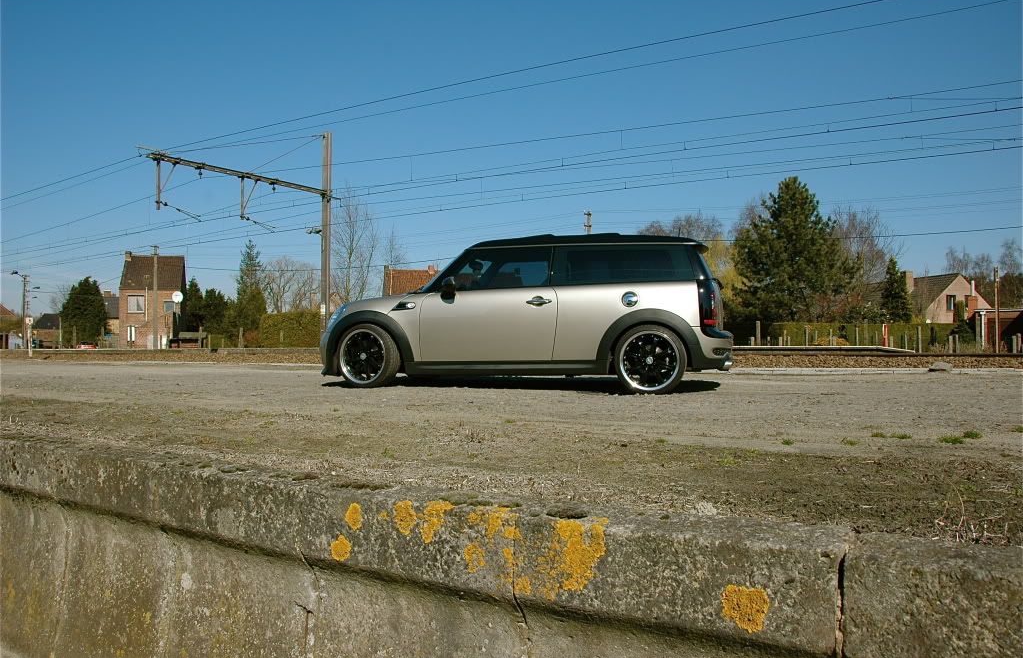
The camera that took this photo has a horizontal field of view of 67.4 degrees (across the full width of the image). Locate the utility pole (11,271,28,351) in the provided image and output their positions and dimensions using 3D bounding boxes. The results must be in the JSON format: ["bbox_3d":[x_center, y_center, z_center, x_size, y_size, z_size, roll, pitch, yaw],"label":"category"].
[{"bbox_3d":[-47.499,-1.786,74.000,1.738,7.530,0.400,0,-1,-6],"label":"utility pole"}]

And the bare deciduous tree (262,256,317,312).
[{"bbox_3d":[-21.336,-2.655,74.000,5.406,8.978,5.213,0,-1,0],"label":"bare deciduous tree"}]

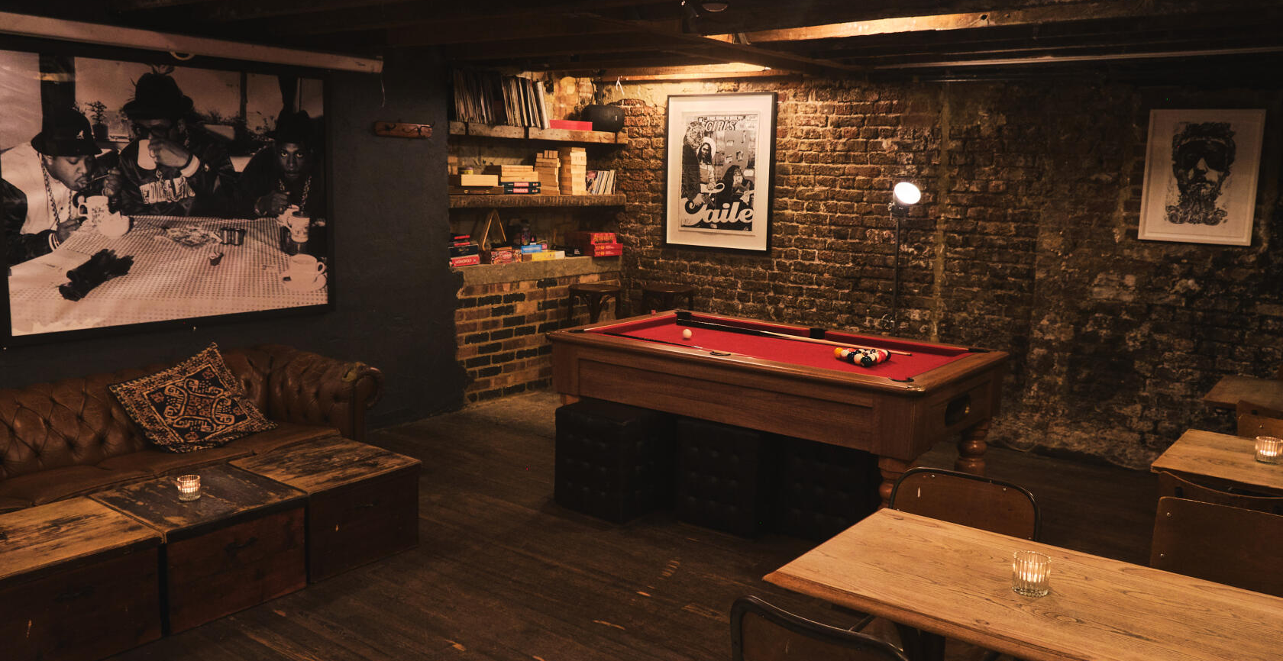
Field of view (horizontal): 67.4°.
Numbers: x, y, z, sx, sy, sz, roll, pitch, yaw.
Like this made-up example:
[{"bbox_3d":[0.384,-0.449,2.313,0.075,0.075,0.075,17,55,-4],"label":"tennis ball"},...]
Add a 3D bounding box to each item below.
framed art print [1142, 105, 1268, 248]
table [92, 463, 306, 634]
[{"bbox_3d":[2.918,-0.802,5.024,0.525,0.690,0.030,7,11,34],"label":"framed art print"},{"bbox_3d":[-1.656,0.792,3.621,0.608,0.348,0.537,9,12,39],"label":"table"}]

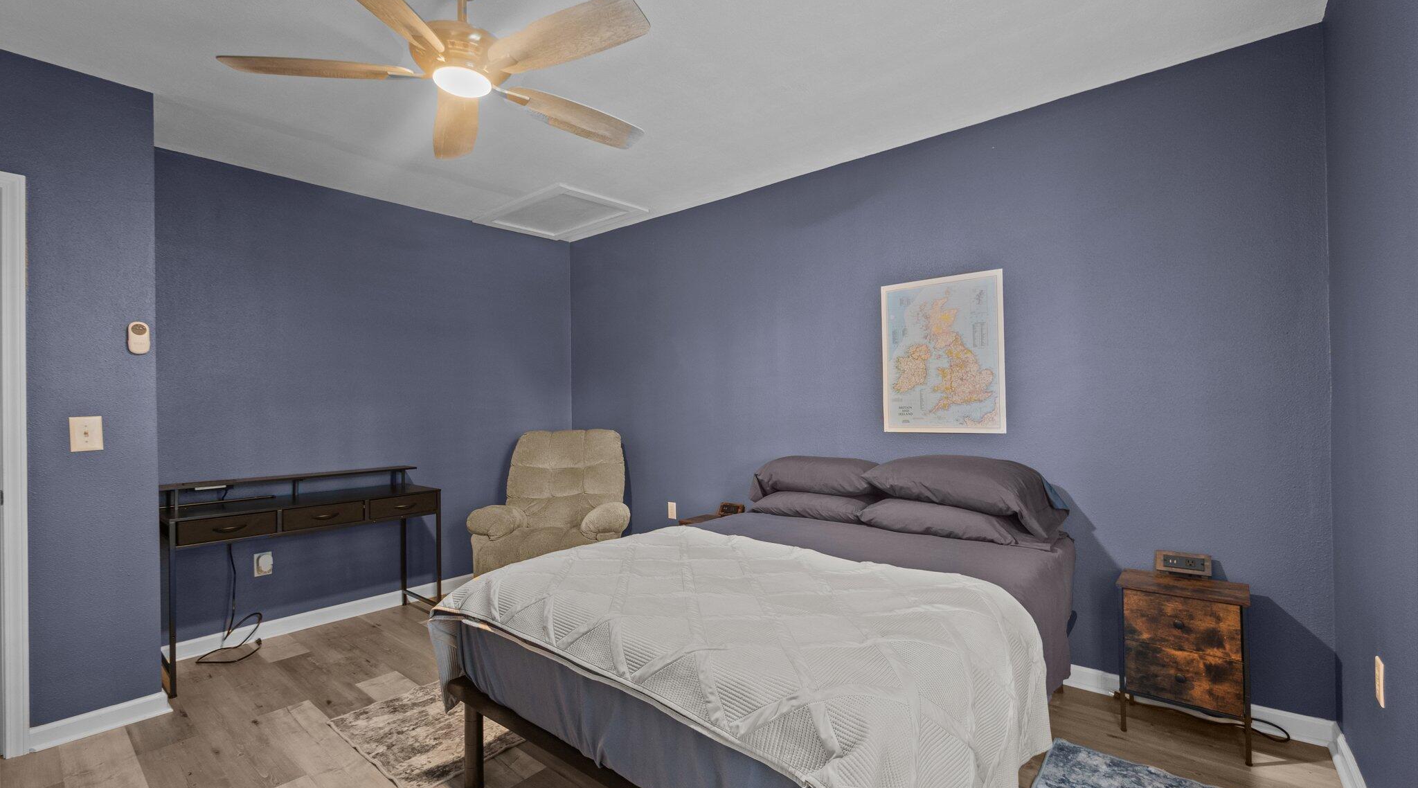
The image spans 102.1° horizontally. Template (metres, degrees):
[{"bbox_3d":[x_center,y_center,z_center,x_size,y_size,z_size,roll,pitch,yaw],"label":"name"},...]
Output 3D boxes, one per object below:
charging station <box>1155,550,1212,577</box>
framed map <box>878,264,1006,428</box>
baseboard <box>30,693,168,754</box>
[{"bbox_3d":[1.775,0.634,2.147,0.158,0.082,0.055,-1,0,40],"label":"charging station"},{"bbox_3d":[1.130,-0.187,2.805,0.582,0.757,0.020,-1,0,40],"label":"framed map"},{"bbox_3d":[-2.314,1.246,2.197,0.015,0.092,0.370,-1,0,40],"label":"baseboard"}]

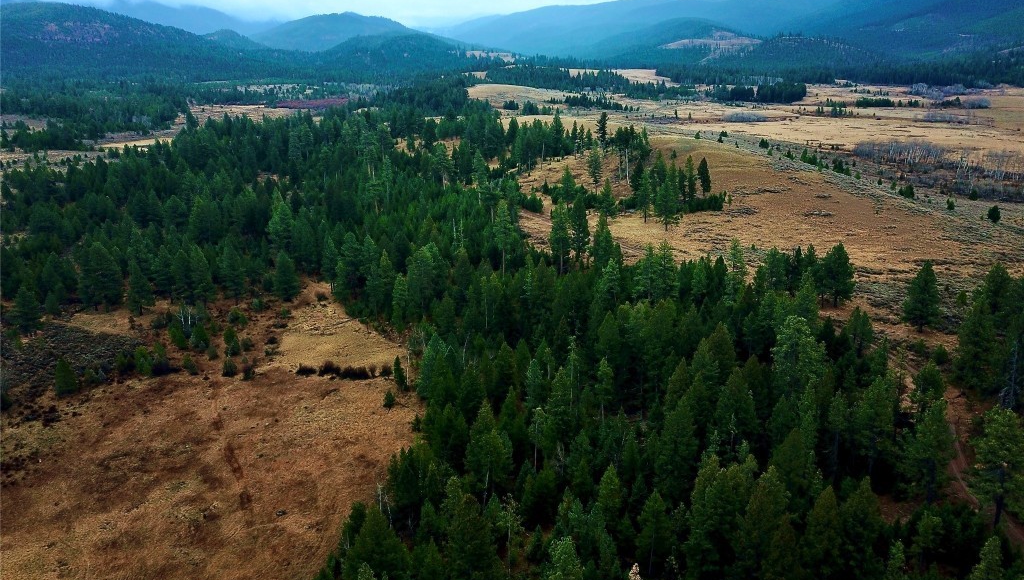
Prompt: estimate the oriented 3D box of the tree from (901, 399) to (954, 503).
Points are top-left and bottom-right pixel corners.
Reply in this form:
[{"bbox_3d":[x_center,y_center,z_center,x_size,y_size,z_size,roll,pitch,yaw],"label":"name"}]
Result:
[{"bbox_3d":[50.120,19.240,90.420,5.530,14.020,5.530,0,16,0],"label":"tree"}]

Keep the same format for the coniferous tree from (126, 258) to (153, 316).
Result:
[{"bbox_3d":[-91.020,-0.660,186.910,6.320,13.960,6.320,0,17,0],"label":"coniferous tree"}]

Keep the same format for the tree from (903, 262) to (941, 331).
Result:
[{"bbox_3d":[81.200,1.160,150.580,6.660,14.260,6.660,0,16,0],"label":"tree"}]

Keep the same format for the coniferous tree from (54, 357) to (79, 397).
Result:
[{"bbox_3d":[-81.870,15.840,140.560,4.020,7.520,4.020,0,17,0],"label":"coniferous tree"}]

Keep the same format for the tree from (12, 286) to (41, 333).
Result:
[{"bbox_3d":[-111.310,4.370,175.050,6.830,11.270,6.830,0,17,0],"label":"tree"}]

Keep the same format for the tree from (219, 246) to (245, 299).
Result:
[{"bbox_3d":[-63.480,-3.640,172.850,5.840,13.460,5.840,0,16,0],"label":"tree"}]

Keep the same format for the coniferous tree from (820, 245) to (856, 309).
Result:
[{"bbox_3d":[78.770,-3.730,183.820,7.410,15.650,7.410,0,17,0],"label":"coniferous tree"}]

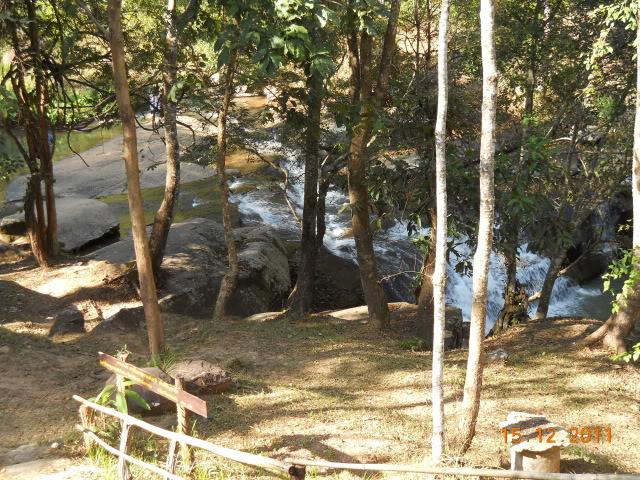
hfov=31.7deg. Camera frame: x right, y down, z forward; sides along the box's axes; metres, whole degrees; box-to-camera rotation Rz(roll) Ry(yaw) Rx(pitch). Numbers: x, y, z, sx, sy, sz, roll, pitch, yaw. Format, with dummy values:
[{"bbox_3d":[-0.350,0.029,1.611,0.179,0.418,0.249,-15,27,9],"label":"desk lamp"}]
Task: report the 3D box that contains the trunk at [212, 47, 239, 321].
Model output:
[{"bbox_3d":[-1.317,-0.769,15.800,0.340,3.900,0.340,0,14,0],"label":"trunk"}]

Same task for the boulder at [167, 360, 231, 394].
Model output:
[{"bbox_3d":[-1.423,1.617,13.300,0.740,0.290,0.560,0,14,0],"label":"boulder"}]

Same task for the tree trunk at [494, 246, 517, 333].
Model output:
[{"bbox_3d":[2.530,0.676,15.400,0.290,1.180,0.290,0,14,0],"label":"tree trunk"}]

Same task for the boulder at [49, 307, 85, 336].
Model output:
[{"bbox_3d":[-3.413,1.096,15.200,0.460,0.350,0.400,0,14,0],"label":"boulder"}]

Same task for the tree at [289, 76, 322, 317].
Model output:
[{"bbox_3d":[-0.196,-0.649,15.900,0.460,3.450,0.440,0,14,0],"label":"tree"}]

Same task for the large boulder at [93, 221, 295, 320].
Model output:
[{"bbox_3d":[-1.832,0.383,16.900,2.900,1.150,2.200,0,14,0],"label":"large boulder"}]

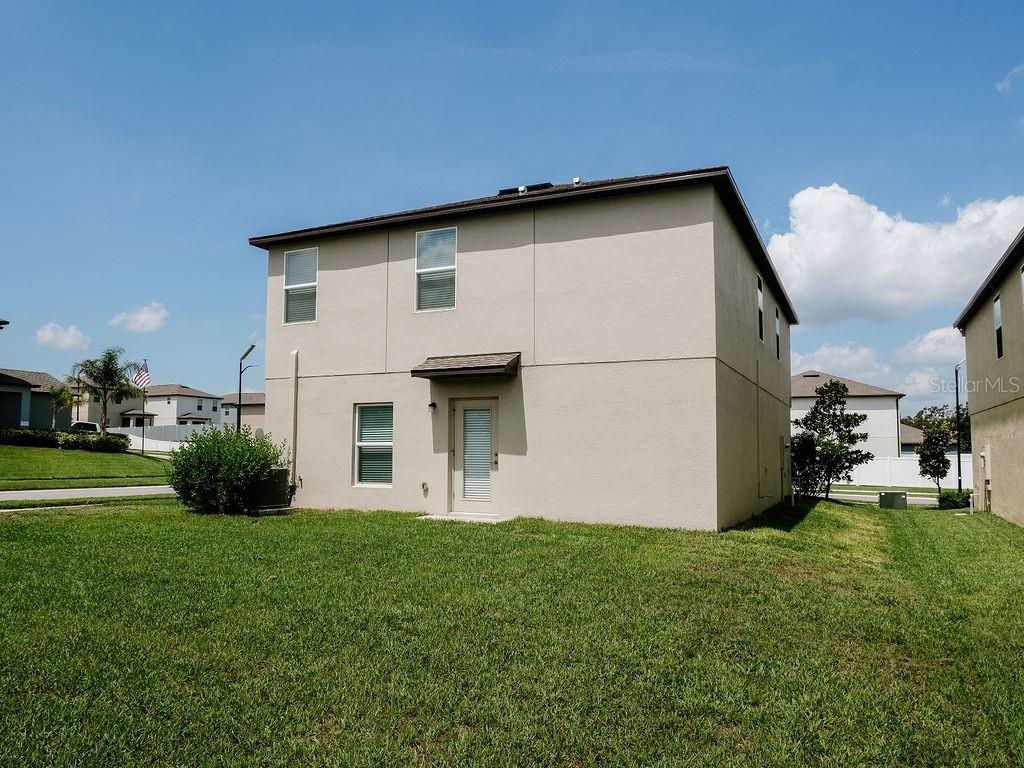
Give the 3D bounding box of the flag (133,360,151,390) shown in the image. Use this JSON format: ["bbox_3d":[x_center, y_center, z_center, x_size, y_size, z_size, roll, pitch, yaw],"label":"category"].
[{"bbox_3d":[-23.221,-0.533,44.500,1.130,1.850,0.350,3,-5,-27],"label":"flag"}]

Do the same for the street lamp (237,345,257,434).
[{"bbox_3d":[-16.019,1.484,43.000,1.250,7.700,0.650,2,-5,-20],"label":"street lamp"}]

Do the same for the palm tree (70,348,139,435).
[{"bbox_3d":[-25.478,0.877,44.500,4.350,6.400,4.350,3,-5,-30],"label":"palm tree"}]

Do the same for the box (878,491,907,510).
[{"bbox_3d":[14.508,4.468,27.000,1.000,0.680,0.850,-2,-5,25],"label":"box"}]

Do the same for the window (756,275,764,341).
[{"bbox_3d":[6.284,-1.853,17.862,0.120,1.600,0.930,-2,-5,25],"label":"window"}]

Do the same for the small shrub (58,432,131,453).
[{"bbox_3d":[-24.756,3.401,42.000,4.400,1.200,1.500,2,-5,-17],"label":"small shrub"}]

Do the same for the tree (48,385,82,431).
[{"bbox_3d":[-27.985,2.006,44.500,2.100,3.900,2.100,3,-5,-30],"label":"tree"}]

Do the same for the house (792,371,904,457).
[{"bbox_3d":[23.929,3.232,57.123,10.200,7.922,16.000,-1,-5,16],"label":"house"}]

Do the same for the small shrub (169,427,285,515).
[{"bbox_3d":[-5.931,1.776,14.750,2.350,1.850,2.100,2,-5,-21],"label":"small shrub"}]

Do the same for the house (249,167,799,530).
[{"bbox_3d":[2.380,-0.731,20.683,10.216,8.107,16.544,-2,-5,25],"label":"house"}]

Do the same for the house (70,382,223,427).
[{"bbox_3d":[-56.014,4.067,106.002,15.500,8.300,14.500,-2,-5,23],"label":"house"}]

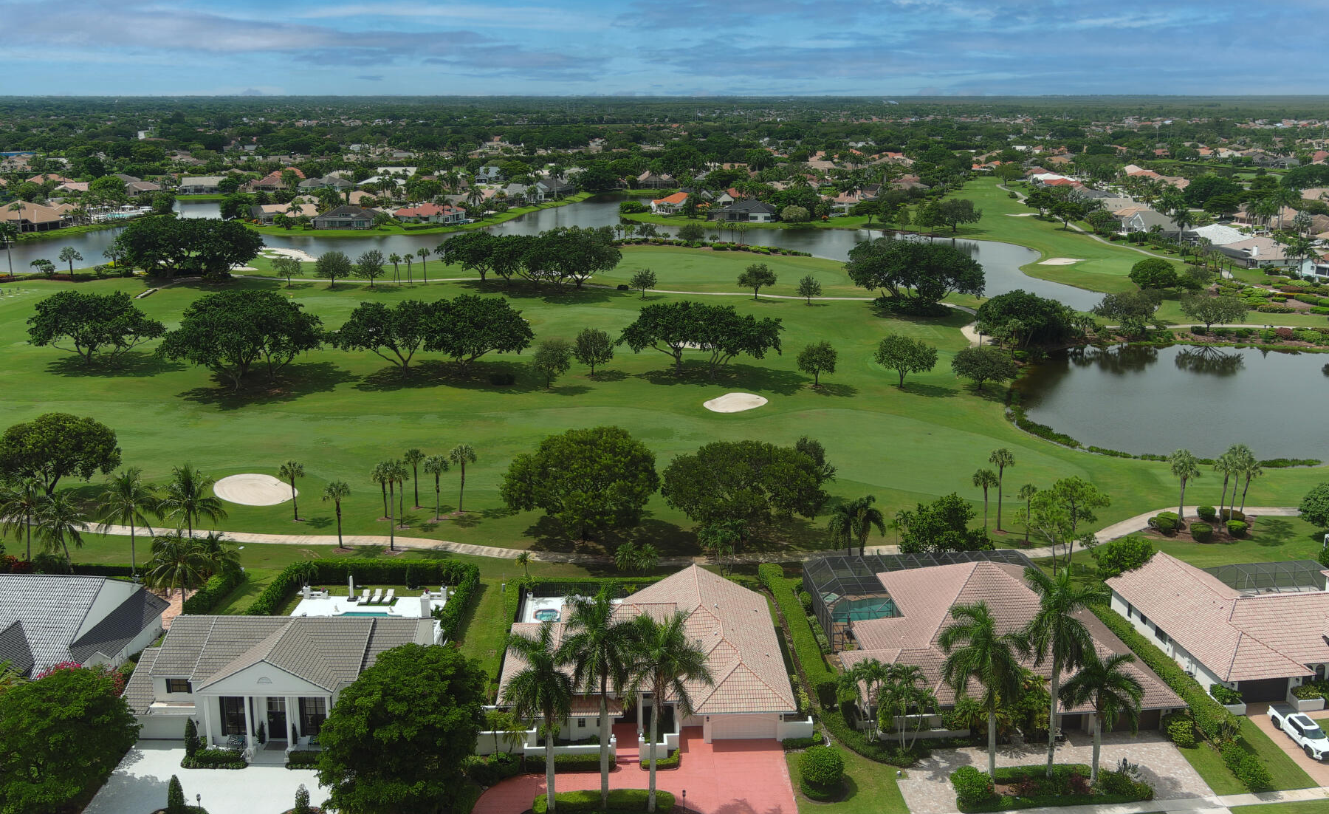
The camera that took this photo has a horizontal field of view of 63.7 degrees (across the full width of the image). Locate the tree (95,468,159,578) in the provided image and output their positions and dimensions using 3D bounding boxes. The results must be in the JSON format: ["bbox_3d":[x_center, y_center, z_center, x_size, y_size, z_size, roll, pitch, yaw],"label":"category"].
[{"bbox_3d":[-56.930,12.441,114.361,6.100,12.120,6.100,-9,18,-27],"label":"tree"}]

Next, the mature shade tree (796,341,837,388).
[{"bbox_3d":[26.785,-7.653,189.498,7.087,8.217,7.087,2,17,8],"label":"mature shade tree"}]

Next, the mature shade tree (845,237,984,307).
[{"bbox_3d":[60.660,-32.500,257.340,32.760,15.520,27.840,4,17,13],"label":"mature shade tree"}]

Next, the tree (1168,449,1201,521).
[{"bbox_3d":[60.720,9.399,125.826,3.940,9.190,3.940,0,16,0],"label":"tree"}]

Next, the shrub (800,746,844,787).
[{"bbox_3d":[11.655,26.680,79.314,3.400,3.100,3.400,0,16,0],"label":"shrub"}]

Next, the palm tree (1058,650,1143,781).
[{"bbox_3d":[31.219,22.561,77.675,6.060,11.010,6.060,0,16,0],"label":"palm tree"}]

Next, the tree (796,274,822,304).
[{"bbox_3d":[34.860,-28.040,256.620,5.920,7.380,5.920,2,16,7],"label":"tree"}]

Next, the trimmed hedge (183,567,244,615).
[{"bbox_3d":[-42.150,17.295,99.686,1.600,1.950,8.400,1,16,3],"label":"trimmed hedge"}]

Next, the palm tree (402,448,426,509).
[{"bbox_3d":[-30.410,8.734,130.790,2.980,7.680,2.980,0,16,0],"label":"palm tree"}]

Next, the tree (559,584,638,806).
[{"bbox_3d":[-4.445,20.437,73.788,5.560,17.280,5.560,0,16,0],"label":"tree"}]

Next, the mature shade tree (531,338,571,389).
[{"bbox_3d":[-19.420,-7.300,183.300,6.710,8.880,6.710,-2,16,-6],"label":"mature shade tree"}]

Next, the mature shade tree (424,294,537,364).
[{"bbox_3d":[-33.330,-12.580,190.950,19.110,14.690,18.160,-3,17,-10],"label":"mature shade tree"}]

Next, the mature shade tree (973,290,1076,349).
[{"bbox_3d":[71.934,-17.680,214.642,19.500,11.210,17.680,0,16,0],"label":"mature shade tree"}]

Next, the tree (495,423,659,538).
[{"bbox_3d":[-9.640,9.090,120.090,17.790,12.970,17.790,-1,16,-5],"label":"tree"}]

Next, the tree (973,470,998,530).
[{"bbox_3d":[36.428,11.205,122.082,2.820,8.690,2.820,0,16,0],"label":"tree"}]

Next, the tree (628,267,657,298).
[{"bbox_3d":[-5.038,-28.672,247.606,6.477,6.973,6.477,0,16,0],"label":"tree"}]

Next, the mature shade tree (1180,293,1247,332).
[{"bbox_3d":[117.210,-19.790,227.320,12.820,7.970,11.540,8,18,26],"label":"mature shade tree"}]

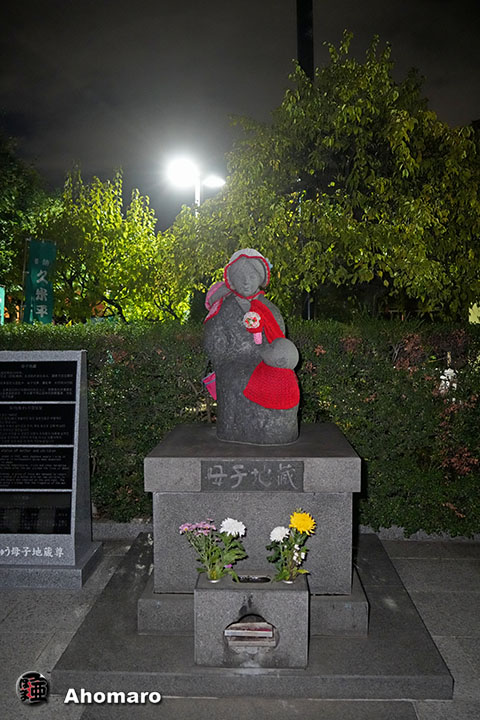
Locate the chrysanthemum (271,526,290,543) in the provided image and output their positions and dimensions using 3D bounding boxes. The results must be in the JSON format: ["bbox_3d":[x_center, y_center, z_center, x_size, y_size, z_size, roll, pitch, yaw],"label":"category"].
[{"bbox_3d":[0.163,0.701,2.412,0.080,0.058,0.075,0,3,3],"label":"chrysanthemum"}]

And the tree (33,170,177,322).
[{"bbox_3d":[-2.014,-0.916,9.083,2.100,3.826,2.100,0,3,3],"label":"tree"}]

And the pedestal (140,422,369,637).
[{"bbox_3d":[0.075,0.784,3.090,0.982,0.763,1.059,0,3,3],"label":"pedestal"}]

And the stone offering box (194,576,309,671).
[{"bbox_3d":[0.050,1.041,2.429,0.440,0.307,0.199,0,3,3],"label":"stone offering box"}]

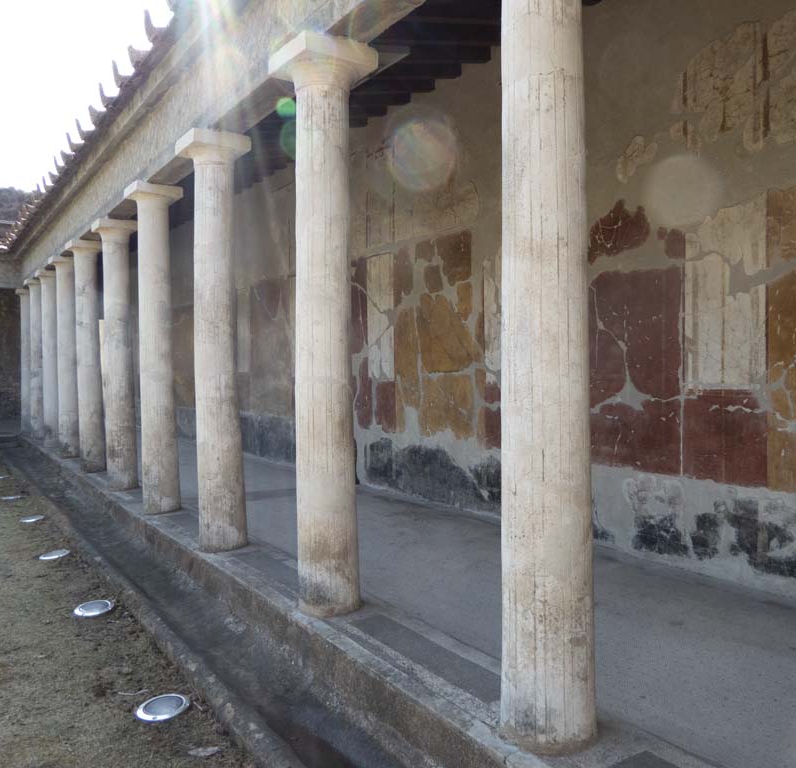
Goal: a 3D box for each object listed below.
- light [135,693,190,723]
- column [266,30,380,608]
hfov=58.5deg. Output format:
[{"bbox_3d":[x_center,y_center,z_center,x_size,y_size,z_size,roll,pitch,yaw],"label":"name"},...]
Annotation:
[{"bbox_3d":[-1.089,1.502,3.296,0.235,0.035,0.235,-1,2,0],"label":"light"},{"bbox_3d":[-0.384,-0.264,3.833,0.420,2.961,0.420,-2,2,-34],"label":"column"}]

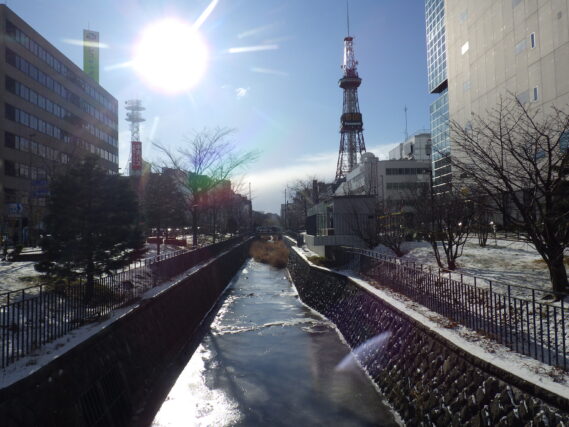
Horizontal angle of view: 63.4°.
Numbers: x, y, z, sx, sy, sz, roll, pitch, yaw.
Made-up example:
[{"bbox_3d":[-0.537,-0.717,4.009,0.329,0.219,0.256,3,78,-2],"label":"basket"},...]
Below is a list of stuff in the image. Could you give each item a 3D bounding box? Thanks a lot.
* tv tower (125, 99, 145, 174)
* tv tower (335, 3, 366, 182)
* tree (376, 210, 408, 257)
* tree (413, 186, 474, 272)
[{"bbox_3d":[-97.762,-49.533,300.000,13.000,51.000,13.000,-1,-2,-2],"label":"tv tower"},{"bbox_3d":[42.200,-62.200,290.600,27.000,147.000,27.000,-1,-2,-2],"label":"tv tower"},{"bbox_3d":[6.335,1.173,27.000,1.950,2.750,1.950,-1,-2,-2],"label":"tree"},{"bbox_3d":[6.535,0.653,18.800,2.450,3.350,2.400,-1,-2,-2],"label":"tree"}]

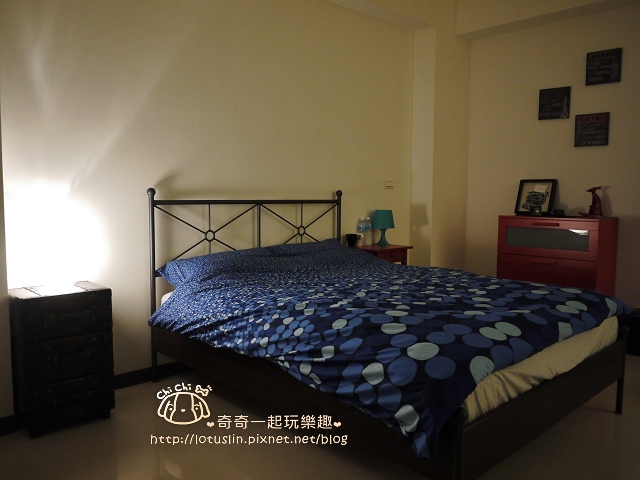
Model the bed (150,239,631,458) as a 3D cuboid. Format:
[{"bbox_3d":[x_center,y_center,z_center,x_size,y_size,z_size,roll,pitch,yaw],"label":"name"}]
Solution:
[{"bbox_3d":[0.316,0.327,2.862,1.720,0.490,2.050,-4,6,-44],"label":"bed"}]

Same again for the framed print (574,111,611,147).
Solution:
[{"bbox_3d":[2.187,-0.881,4.155,0.020,0.250,0.252,-4,6,-44],"label":"framed print"}]

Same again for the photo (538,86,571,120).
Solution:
[{"bbox_3d":[1.976,-1.144,4.355,0.020,0.250,0.252,-4,6,-44],"label":"photo"}]

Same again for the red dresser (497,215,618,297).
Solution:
[{"bbox_3d":[1.907,0.301,4.224,0.420,0.960,0.780,-4,6,-44],"label":"red dresser"}]

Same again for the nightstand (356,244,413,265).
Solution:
[{"bbox_3d":[0.494,0.411,4.317,0.460,0.708,0.350,-4,6,-44],"label":"nightstand"}]

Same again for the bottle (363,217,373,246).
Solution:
[{"bbox_3d":[0.404,-0.070,4.285,0.065,0.230,0.065,-4,6,-44],"label":"bottle"}]

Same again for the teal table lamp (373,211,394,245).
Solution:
[{"bbox_3d":[0.526,-0.098,4.290,0.190,0.290,0.190,0,5,0],"label":"teal table lamp"}]

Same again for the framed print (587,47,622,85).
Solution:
[{"bbox_3d":[2.235,-1.354,4.070,0.020,0.250,0.252,-4,6,-44],"label":"framed print"}]

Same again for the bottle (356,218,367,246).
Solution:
[{"bbox_3d":[0.341,-0.063,4.225,0.065,0.225,0.065,-4,6,-44],"label":"bottle"}]

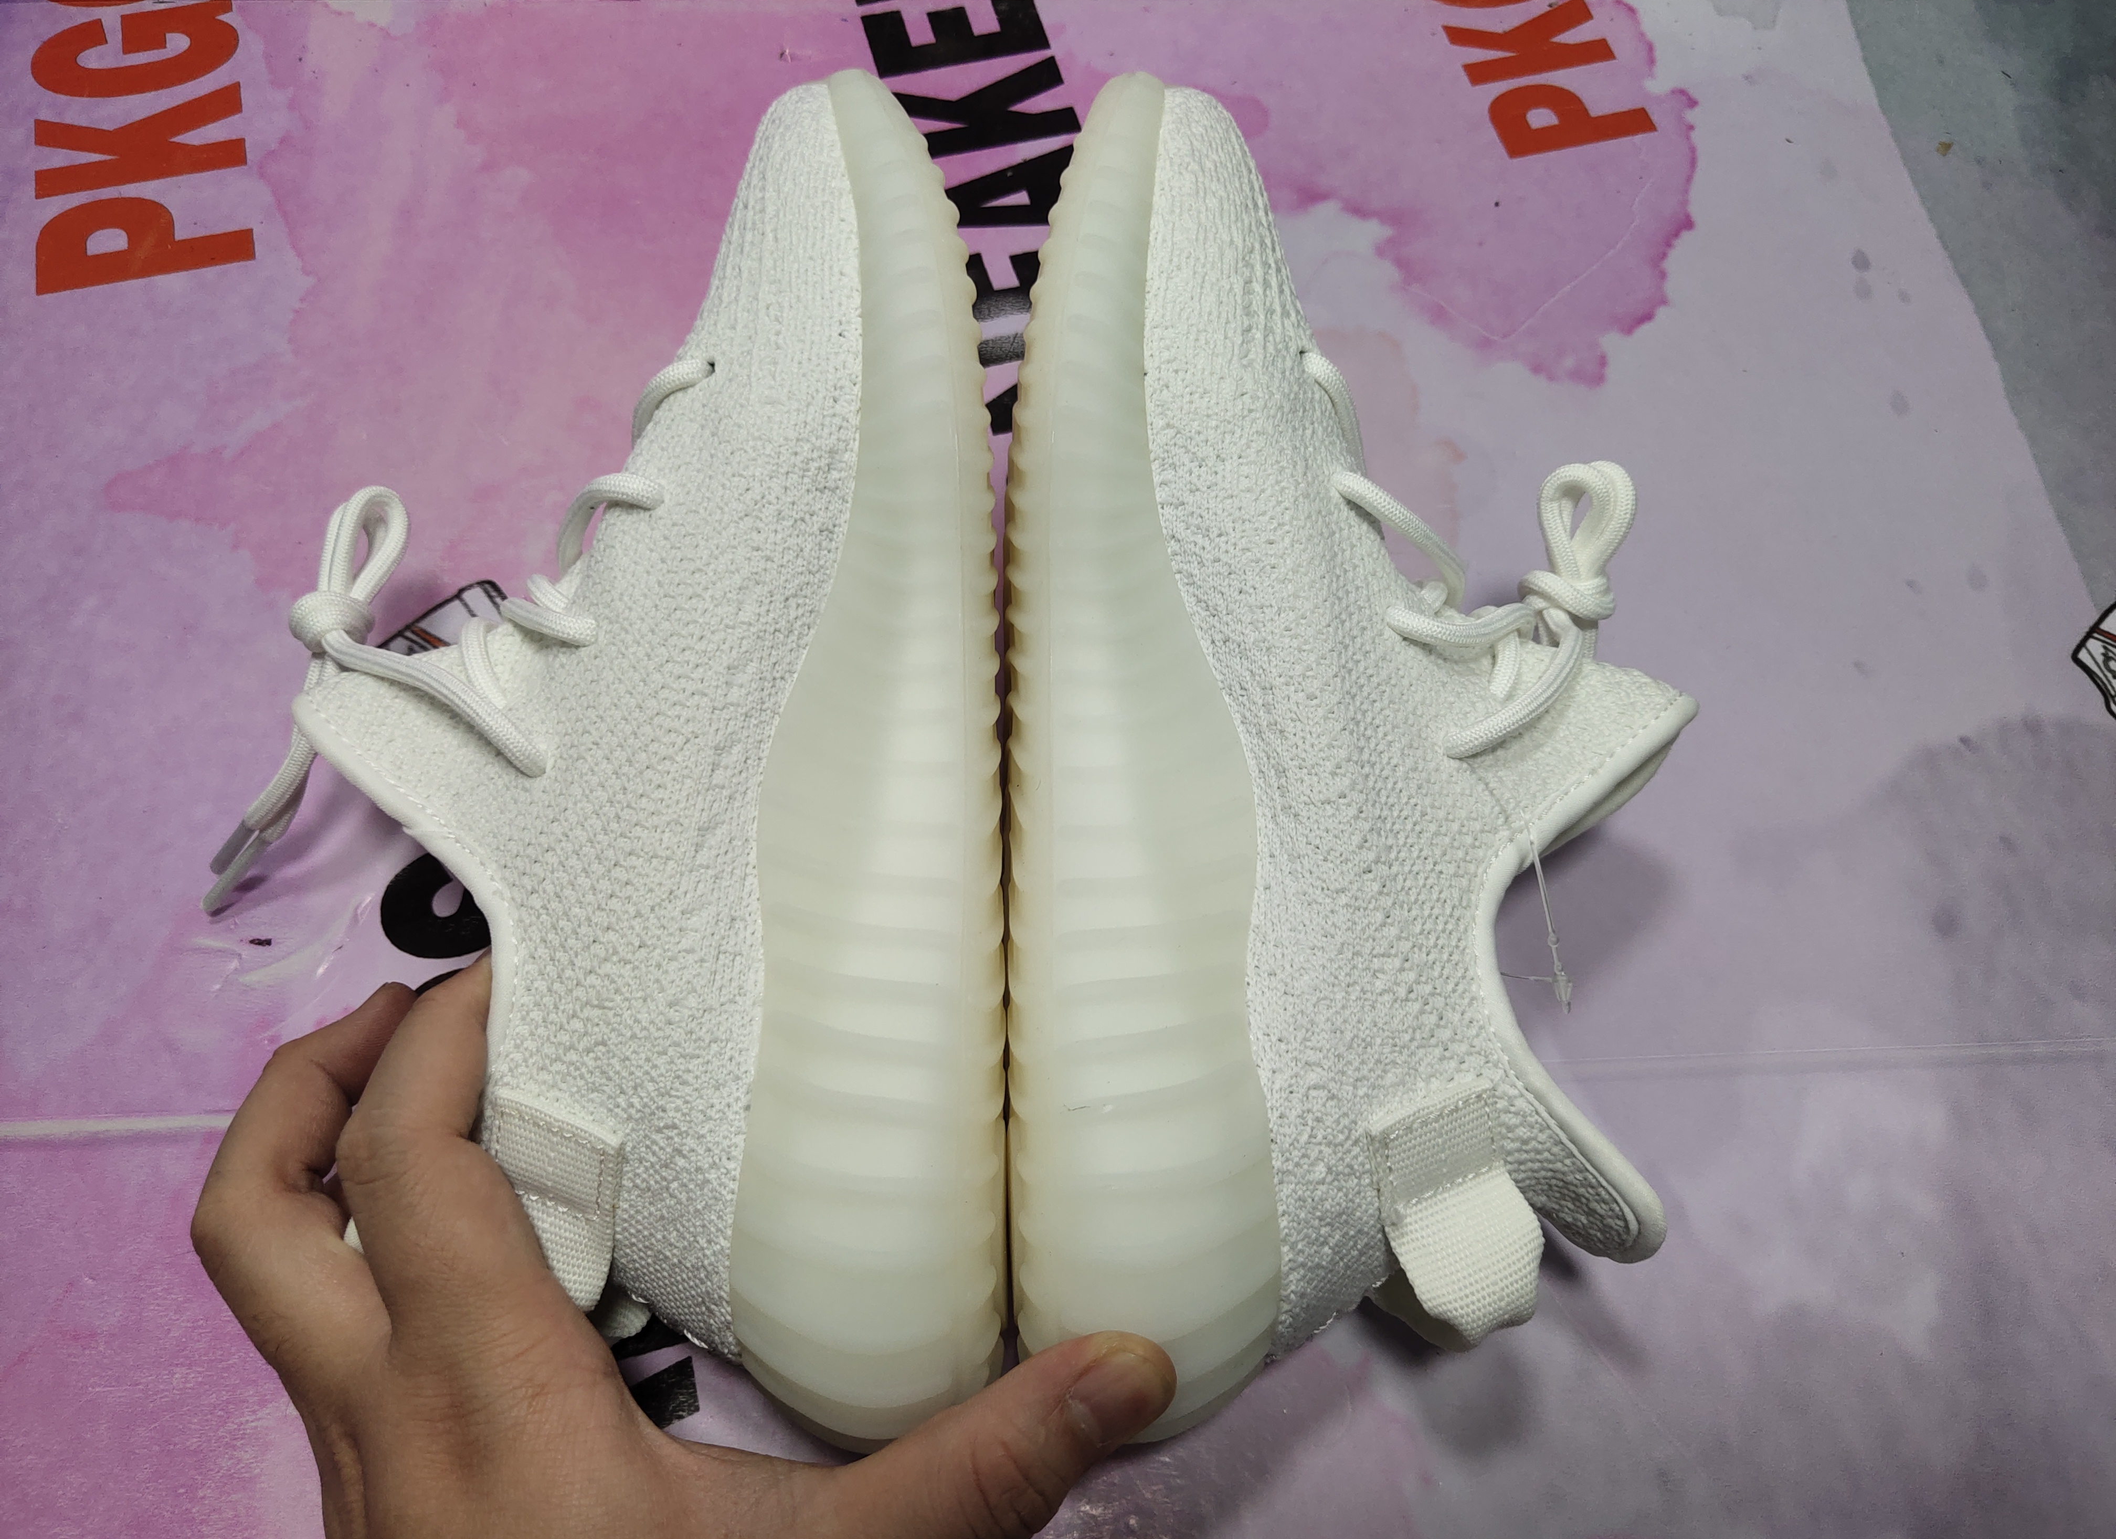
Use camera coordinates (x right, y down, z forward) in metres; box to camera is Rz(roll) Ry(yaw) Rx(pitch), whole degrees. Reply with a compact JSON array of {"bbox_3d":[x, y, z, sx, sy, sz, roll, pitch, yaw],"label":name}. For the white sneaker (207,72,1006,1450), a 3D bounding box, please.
[{"bbox_3d":[-0.080,-0.015,0.370,0.140,0.107,0.287,-1,69,1],"label":"white sneaker"}]

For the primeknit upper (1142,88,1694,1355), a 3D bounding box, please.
[{"bbox_3d":[0.071,-0.021,0.377,0.111,0.100,0.266,1,69,-4],"label":"primeknit upper"}]

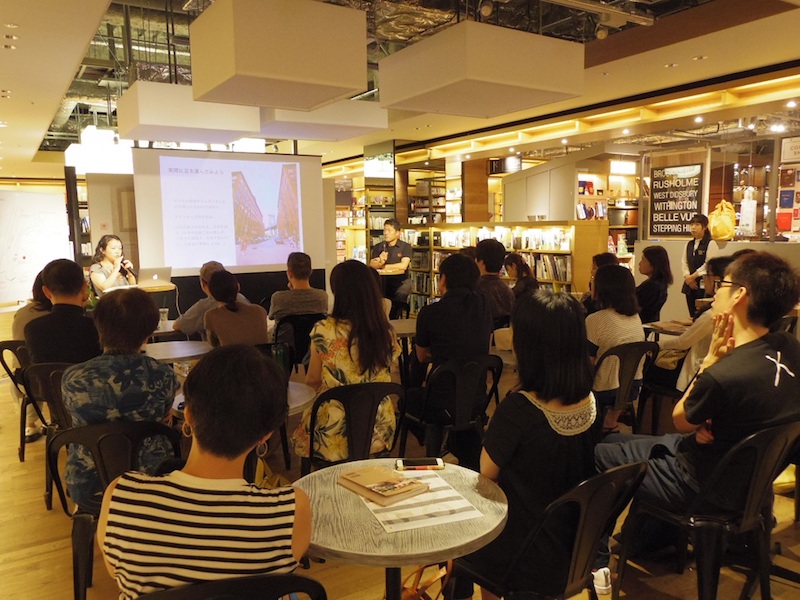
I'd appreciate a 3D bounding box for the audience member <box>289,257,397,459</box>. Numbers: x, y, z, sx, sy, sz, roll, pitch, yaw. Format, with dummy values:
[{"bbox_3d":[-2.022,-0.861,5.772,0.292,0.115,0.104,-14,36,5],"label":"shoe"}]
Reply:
[{"bbox_3d":[-0.298,0.459,3.072,0.480,1.300,0.780,-3,7,-17],"label":"audience member"}]

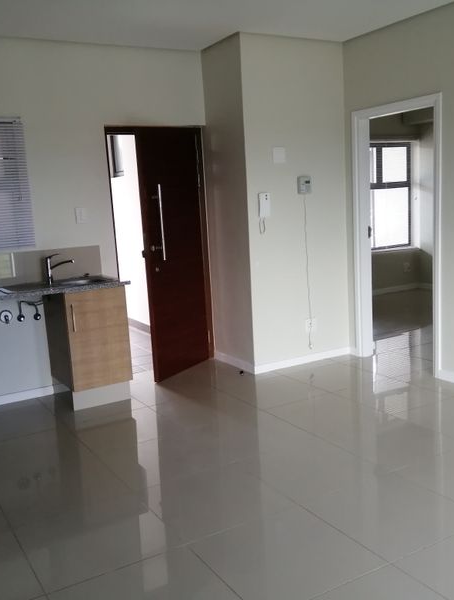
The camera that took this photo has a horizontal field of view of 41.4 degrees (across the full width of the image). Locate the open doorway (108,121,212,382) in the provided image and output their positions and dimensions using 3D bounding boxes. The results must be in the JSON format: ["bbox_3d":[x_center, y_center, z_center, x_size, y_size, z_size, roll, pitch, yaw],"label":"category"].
[{"bbox_3d":[-0.560,-0.426,5.264,0.916,2.110,0.139,-8,10,-30],"label":"open doorway"}]

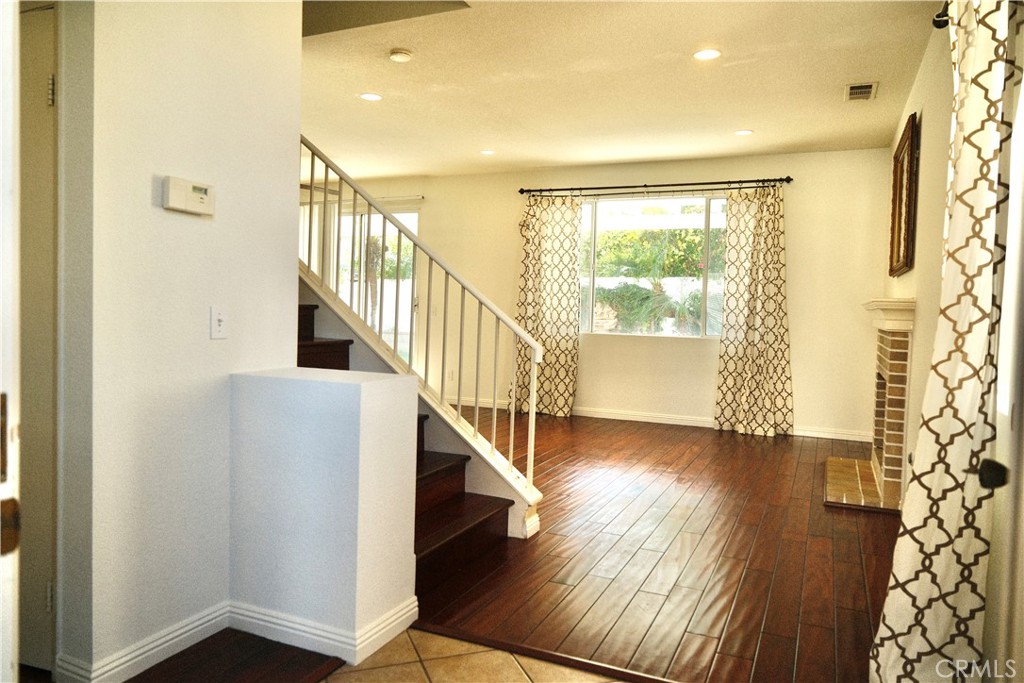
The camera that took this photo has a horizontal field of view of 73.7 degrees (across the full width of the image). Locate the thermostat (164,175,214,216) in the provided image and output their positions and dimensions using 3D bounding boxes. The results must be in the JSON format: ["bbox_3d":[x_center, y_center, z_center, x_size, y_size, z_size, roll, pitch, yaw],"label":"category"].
[{"bbox_3d":[-1.031,-0.458,2.182,0.038,0.103,0.172,3,3,25],"label":"thermostat"}]

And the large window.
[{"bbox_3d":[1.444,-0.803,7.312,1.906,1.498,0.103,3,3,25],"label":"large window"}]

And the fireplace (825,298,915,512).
[{"bbox_3d":[2.468,0.363,4.804,0.422,1.277,1.538,3,3,25],"label":"fireplace"}]

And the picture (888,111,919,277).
[{"bbox_3d":[2.690,-0.944,4.691,0.040,0.953,1.297,3,3,25],"label":"picture"}]

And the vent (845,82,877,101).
[{"bbox_3d":[2.455,-1.753,4.806,0.195,0.019,0.390,3,3,25],"label":"vent"}]

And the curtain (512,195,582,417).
[{"bbox_3d":[0.360,-0.417,7.691,0.804,2.457,0.143,3,3,25],"label":"curtain"}]

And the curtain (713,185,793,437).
[{"bbox_3d":[2.432,-0.313,6.734,0.746,2.451,0.143,3,3,25],"label":"curtain"}]

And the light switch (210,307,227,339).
[{"bbox_3d":[-0.994,-0.061,2.325,0.015,0.115,0.071,3,3,25],"label":"light switch"}]

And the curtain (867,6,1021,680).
[{"bbox_3d":[1.355,-0.134,2.165,0.276,2.445,0.804,3,3,25],"label":"curtain"}]

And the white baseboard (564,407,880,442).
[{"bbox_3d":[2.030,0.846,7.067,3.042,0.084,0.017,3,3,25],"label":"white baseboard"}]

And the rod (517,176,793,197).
[{"bbox_3d":[1.386,-1.626,7.154,2.893,0.069,0.069,3,3,25],"label":"rod"}]

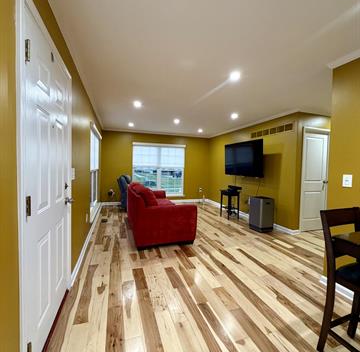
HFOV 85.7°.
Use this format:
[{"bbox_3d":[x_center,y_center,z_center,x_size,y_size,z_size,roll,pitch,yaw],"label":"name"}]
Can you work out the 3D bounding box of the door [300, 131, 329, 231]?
[{"bbox_3d":[2.824,0.140,4.090,0.680,2.030,0.055,1,3,-18],"label":"door"}]

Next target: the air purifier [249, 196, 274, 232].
[{"bbox_3d":[1.697,0.800,4.041,0.350,0.670,0.310,1,3,-18],"label":"air purifier"}]

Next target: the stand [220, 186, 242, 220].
[{"bbox_3d":[1.293,0.730,4.980,0.370,0.710,0.380,1,3,-18],"label":"stand"}]

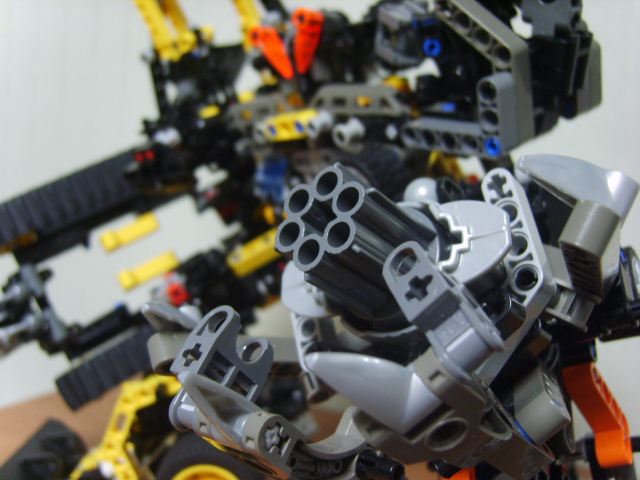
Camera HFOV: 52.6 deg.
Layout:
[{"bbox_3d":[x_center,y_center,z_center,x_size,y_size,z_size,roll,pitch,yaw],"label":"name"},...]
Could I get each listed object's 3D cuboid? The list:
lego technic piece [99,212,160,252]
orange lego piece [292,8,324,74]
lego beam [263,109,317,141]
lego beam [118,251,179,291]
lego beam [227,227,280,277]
[{"bbox_3d":[-0.076,-0.003,0.259,0.022,0.008,0.008,-31,20,-36],"label":"lego technic piece"},{"bbox_3d":[-0.005,-0.075,0.244,0.008,0.024,0.008,28,36,32],"label":"orange lego piece"},{"bbox_3d":[-0.011,-0.045,0.259,0.024,0.007,0.008,0,30,45],"label":"lego beam"},{"bbox_3d":[-0.068,0.012,0.259,0.022,0.008,0.008,-31,20,-36],"label":"lego beam"},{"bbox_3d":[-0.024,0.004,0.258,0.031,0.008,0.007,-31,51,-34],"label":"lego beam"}]

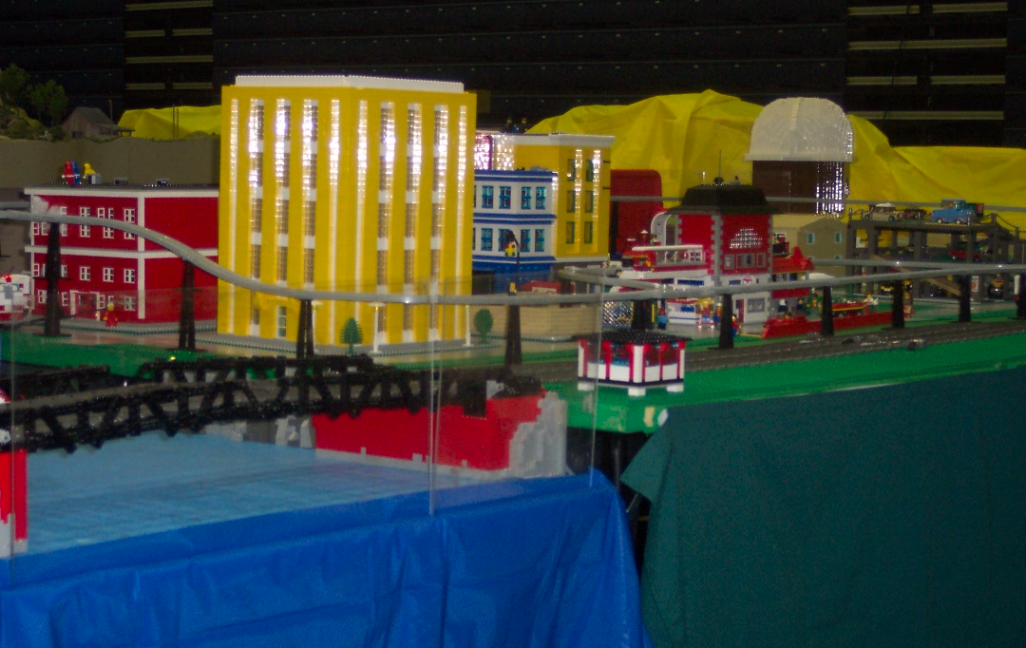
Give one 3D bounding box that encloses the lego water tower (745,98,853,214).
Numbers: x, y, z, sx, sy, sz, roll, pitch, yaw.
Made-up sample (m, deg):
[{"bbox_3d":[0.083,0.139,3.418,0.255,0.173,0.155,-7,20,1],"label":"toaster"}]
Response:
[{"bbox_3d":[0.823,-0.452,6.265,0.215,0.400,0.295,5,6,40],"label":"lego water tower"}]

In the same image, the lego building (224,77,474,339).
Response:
[{"bbox_3d":[-0.280,-0.196,3.678,0.296,0.435,0.312,5,6,40],"label":"lego building"}]

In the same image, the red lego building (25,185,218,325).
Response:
[{"bbox_3d":[-0.692,-0.137,4.048,0.322,0.247,0.290,4,5,39],"label":"red lego building"}]

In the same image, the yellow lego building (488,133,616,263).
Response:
[{"bbox_3d":[0.088,-0.267,4.880,0.200,0.315,0.200,5,6,40],"label":"yellow lego building"}]

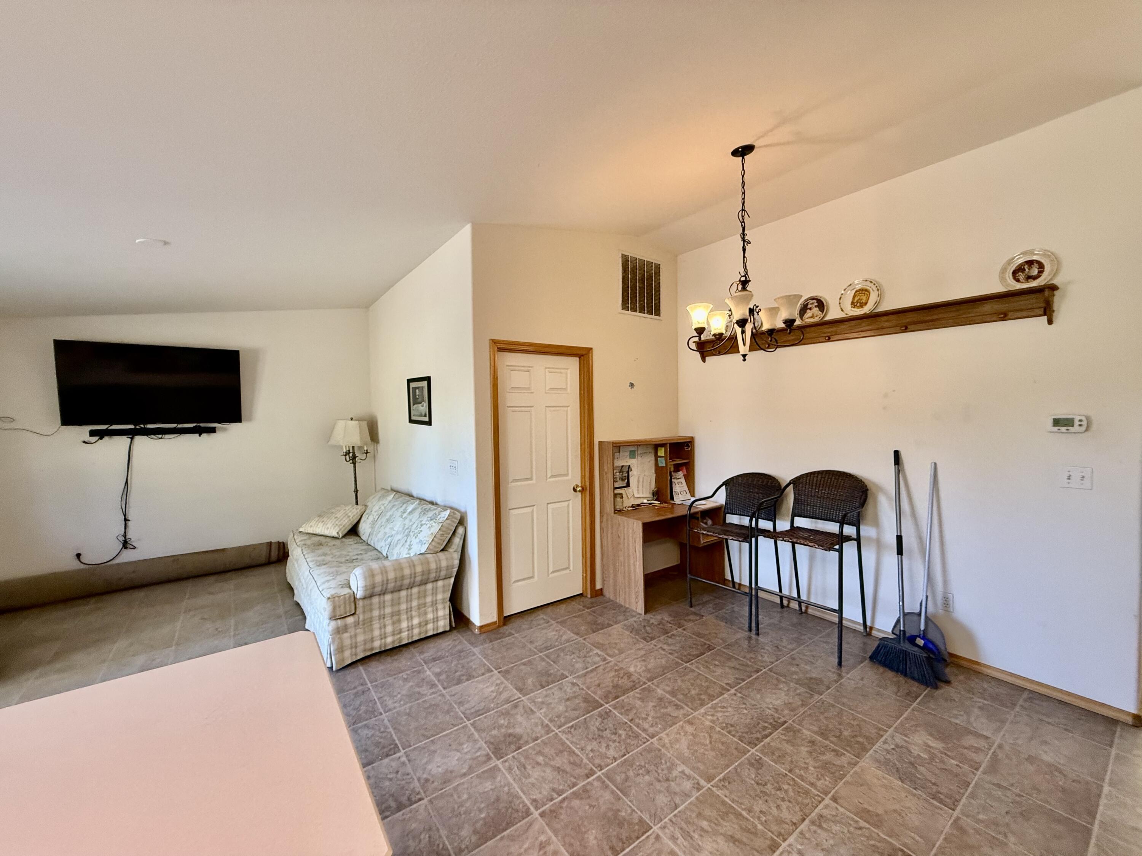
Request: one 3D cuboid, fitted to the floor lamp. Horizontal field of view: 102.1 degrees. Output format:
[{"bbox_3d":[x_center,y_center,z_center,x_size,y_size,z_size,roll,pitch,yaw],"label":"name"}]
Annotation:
[{"bbox_3d":[-2.402,0.661,5.137,0.430,1.552,0.430,-2,3,-36],"label":"floor lamp"}]

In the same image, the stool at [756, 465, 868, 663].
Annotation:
[{"bbox_3d":[1.686,0.877,3.176,0.620,1.142,0.565,-2,3,-39],"label":"stool"}]

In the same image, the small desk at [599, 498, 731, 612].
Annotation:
[{"bbox_3d":[0.822,1.065,4.080,1.025,0.728,0.515,-3,3,-36],"label":"small desk"}]

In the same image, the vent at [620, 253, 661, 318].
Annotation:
[{"bbox_3d":[0.649,-1.291,4.229,0.550,0.548,0.028,-2,3,-36],"label":"vent"}]

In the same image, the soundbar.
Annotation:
[{"bbox_3d":[-4.018,0.037,4.478,0.915,0.062,0.090,-2,3,-36],"label":"soundbar"}]

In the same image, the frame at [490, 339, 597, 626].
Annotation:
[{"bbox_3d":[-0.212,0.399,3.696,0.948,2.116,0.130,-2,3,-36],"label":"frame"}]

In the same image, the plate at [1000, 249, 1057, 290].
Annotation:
[{"bbox_3d":[2.452,-0.847,2.482,0.027,0.228,0.228,9,-4,-36],"label":"plate"}]

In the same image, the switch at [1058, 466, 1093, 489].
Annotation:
[{"bbox_3d":[2.637,0.262,2.415,0.013,0.114,0.117,-3,3,-36],"label":"switch"}]

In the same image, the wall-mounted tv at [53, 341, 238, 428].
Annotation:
[{"bbox_3d":[-3.984,-0.412,4.451,1.308,0.754,0.075,-3,11,-36],"label":"wall-mounted tv"}]

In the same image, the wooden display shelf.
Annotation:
[{"bbox_3d":[1.851,-0.670,3.337,0.131,0.198,2.298,-3,3,-36],"label":"wooden display shelf"}]

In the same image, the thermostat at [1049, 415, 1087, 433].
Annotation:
[{"bbox_3d":[2.609,-0.019,2.425,0.030,0.090,0.136,-3,3,-36],"label":"thermostat"}]

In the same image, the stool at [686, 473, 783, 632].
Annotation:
[{"bbox_3d":[1.329,0.902,3.641,0.605,1.070,0.555,-2,3,-37],"label":"stool"}]

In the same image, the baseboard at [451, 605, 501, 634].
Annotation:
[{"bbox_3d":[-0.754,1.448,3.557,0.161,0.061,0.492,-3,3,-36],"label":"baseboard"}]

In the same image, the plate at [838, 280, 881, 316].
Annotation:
[{"bbox_3d":[1.986,-0.892,3.182,0.033,0.260,0.262,12,-6,-36],"label":"plate"}]

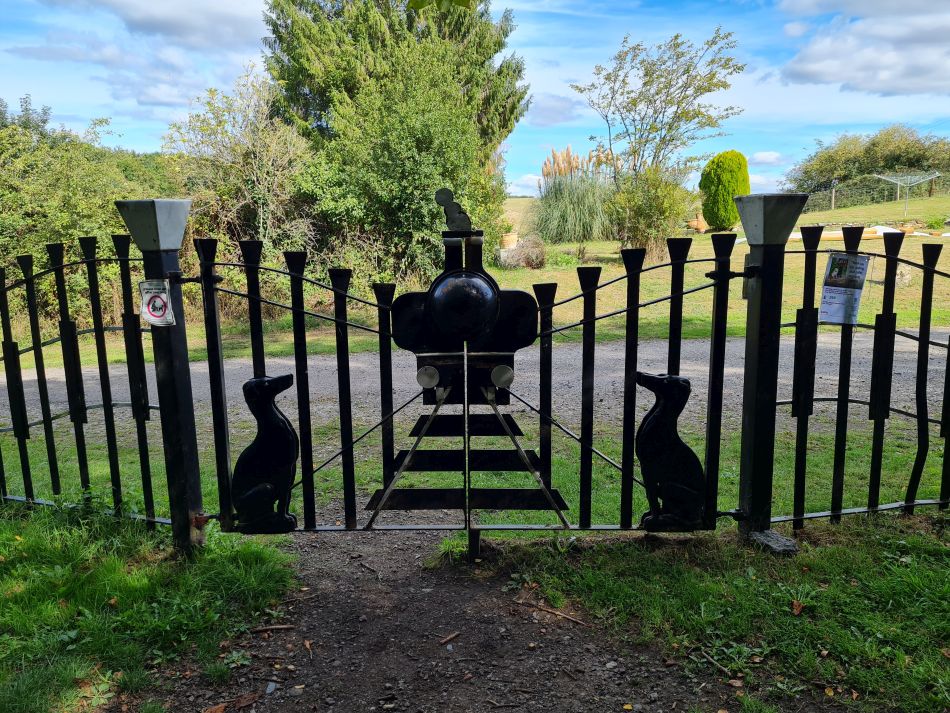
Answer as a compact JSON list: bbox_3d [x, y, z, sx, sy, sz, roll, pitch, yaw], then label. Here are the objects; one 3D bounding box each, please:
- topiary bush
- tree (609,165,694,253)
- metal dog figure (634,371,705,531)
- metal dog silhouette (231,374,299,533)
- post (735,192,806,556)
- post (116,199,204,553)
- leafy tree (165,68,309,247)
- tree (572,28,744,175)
[{"bbox_3d":[7.678,-5.081,21.964,1.540,2.433,1.540,3,11,19],"label":"topiary bush"},{"bbox_3d":[4.364,-3.622,17.648,2.127,2.181,2.021,2,11,14],"label":"tree"},{"bbox_3d":[0.875,0.421,3.213,0.296,0.727,0.110,-1,11,0],"label":"metal dog figure"},{"bbox_3d":[-0.928,0.429,3.179,0.282,0.712,0.110,-1,11,0],"label":"metal dog silhouette"},{"bbox_3d":[1.274,0.089,3.193,0.210,1.571,0.210,-3,11,-12],"label":"post"},{"bbox_3d":[-1.308,0.115,3.099,0.210,1.544,0.210,3,11,22],"label":"post"},{"bbox_3d":[-4.118,-3.061,12.439,2.575,3.638,2.446,-4,11,-17],"label":"leafy tree"},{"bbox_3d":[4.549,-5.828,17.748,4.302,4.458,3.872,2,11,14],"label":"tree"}]

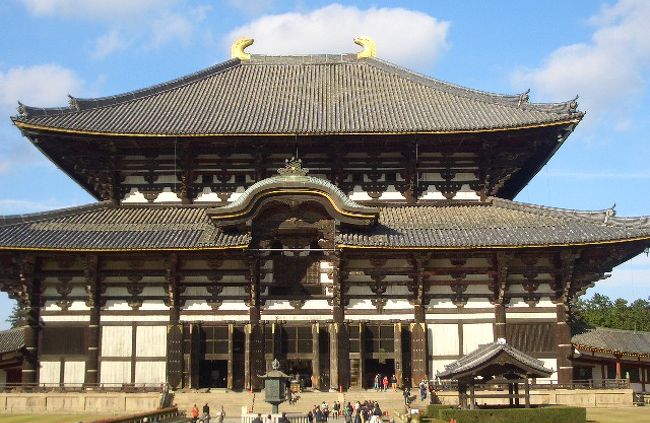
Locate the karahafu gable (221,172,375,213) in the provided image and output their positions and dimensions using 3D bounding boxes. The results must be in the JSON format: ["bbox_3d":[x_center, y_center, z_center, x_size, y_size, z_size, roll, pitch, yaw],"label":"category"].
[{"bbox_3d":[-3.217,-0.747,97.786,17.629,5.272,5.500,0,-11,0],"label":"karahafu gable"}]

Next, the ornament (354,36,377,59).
[{"bbox_3d":[5.757,-23.362,131.406,3.284,3.456,1.400,0,-11,1],"label":"ornament"}]

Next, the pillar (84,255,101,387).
[{"bbox_3d":[-24.968,11.895,98.922,1.250,14.237,1.300,0,-11,0],"label":"pillar"}]

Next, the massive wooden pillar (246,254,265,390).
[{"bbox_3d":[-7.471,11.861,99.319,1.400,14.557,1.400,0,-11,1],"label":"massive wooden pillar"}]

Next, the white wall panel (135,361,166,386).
[{"bbox_3d":[-18.583,17.412,98.344,3.400,2.750,0.200,0,-10,1],"label":"white wall panel"}]

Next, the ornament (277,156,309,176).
[{"bbox_3d":[-3.243,-4.595,94.398,3.265,2.054,0.800,0,-11,1],"label":"ornament"}]

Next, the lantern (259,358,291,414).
[{"bbox_3d":[-3.365,12.342,62.842,2.200,4.500,2.200,0,-11,1],"label":"lantern"}]

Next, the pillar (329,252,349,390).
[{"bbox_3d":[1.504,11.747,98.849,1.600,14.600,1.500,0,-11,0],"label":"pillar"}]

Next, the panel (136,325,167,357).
[{"bbox_3d":[-18.556,13.891,98.515,3.269,3.345,0.200,0,-11,0],"label":"panel"}]

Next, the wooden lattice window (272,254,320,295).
[{"bbox_3d":[-3.092,6.855,99.803,5.209,4.198,0.350,0,-11,0],"label":"wooden lattice window"}]

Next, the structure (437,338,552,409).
[{"bbox_3d":[11.351,12.012,64.739,7.690,5.760,7.600,0,-10,1],"label":"structure"}]

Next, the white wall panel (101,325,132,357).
[{"bbox_3d":[-22.373,14.025,99.077,3.239,3.257,0.150,0,-11,1],"label":"white wall panel"}]

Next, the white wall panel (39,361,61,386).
[{"bbox_3d":[-29.392,17.466,98.493,2.400,2.700,0.200,0,-10,1],"label":"white wall panel"}]

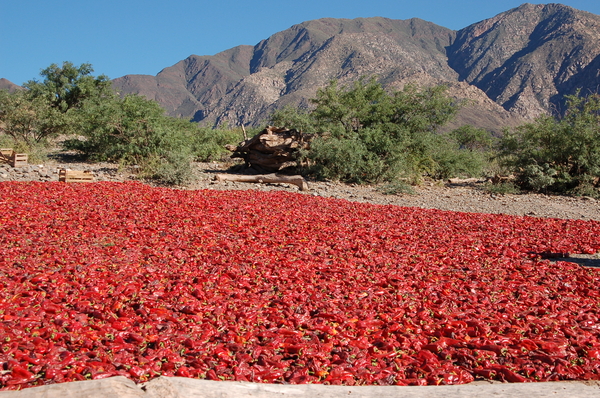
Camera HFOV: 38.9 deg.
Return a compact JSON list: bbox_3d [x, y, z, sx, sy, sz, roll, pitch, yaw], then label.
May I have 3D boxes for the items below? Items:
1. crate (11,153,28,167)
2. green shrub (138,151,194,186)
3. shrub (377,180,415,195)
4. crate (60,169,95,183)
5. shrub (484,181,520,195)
[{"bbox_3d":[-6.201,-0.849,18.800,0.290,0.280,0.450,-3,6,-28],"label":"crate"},{"bbox_3d":[-2.407,-0.541,15.300,0.920,0.600,0.800,0,5,0],"label":"green shrub"},{"bbox_3d":[1.598,-0.192,14.200,0.620,0.210,0.500,0,5,0],"label":"shrub"},{"bbox_3d":[-3.890,-0.381,14.750,0.500,0.250,0.300,-4,6,-37],"label":"crate"},{"bbox_3d":[3.508,-0.199,14.700,0.560,0.220,0.480,0,5,0],"label":"shrub"}]

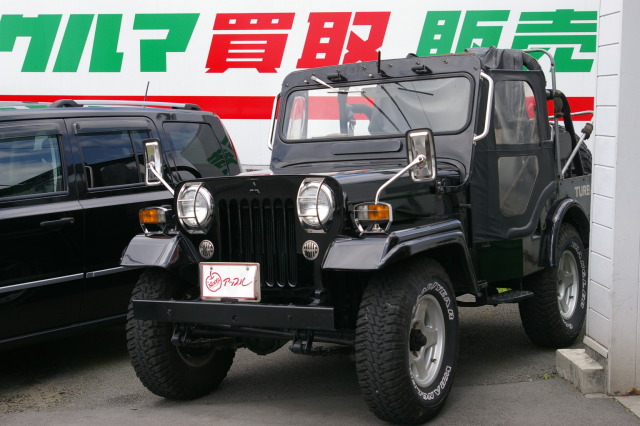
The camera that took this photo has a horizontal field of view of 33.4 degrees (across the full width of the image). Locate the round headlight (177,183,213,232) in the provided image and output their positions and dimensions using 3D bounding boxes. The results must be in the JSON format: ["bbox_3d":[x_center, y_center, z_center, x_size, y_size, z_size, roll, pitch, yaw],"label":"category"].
[{"bbox_3d":[-0.607,-0.029,5.133,0.207,0.227,0.111,-1,3,31],"label":"round headlight"}]

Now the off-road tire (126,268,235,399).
[{"bbox_3d":[-0.708,0.597,5.559,0.242,0.752,0.757,-1,3,28],"label":"off-road tire"}]

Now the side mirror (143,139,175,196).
[{"bbox_3d":[-0.862,-0.254,5.514,0.151,0.242,0.061,0,4,43],"label":"side mirror"}]

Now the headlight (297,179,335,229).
[{"bbox_3d":[-0.020,-0.038,4.785,0.207,0.227,0.111,-1,3,31],"label":"headlight"}]

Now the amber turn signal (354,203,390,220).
[{"bbox_3d":[0.237,-0.005,4.689,0.167,0.079,0.076,-1,3,31],"label":"amber turn signal"}]

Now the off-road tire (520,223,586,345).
[{"bbox_3d":[1.459,0.448,6.649,0.242,0.752,0.757,-1,3,31],"label":"off-road tire"}]

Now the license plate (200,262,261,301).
[{"bbox_3d":[-0.403,0.314,4.786,0.333,0.173,0.015,-1,3,31],"label":"license plate"}]

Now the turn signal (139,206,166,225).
[{"bbox_3d":[-0.821,0.013,5.316,0.167,0.077,0.076,-1,3,31],"label":"turn signal"}]

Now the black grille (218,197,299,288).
[{"bbox_3d":[-0.283,0.138,4.996,0.434,0.414,0.061,-1,3,31],"label":"black grille"}]

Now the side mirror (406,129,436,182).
[{"bbox_3d":[0.450,-0.258,4.737,0.141,0.242,0.056,-2,3,13],"label":"side mirror"}]

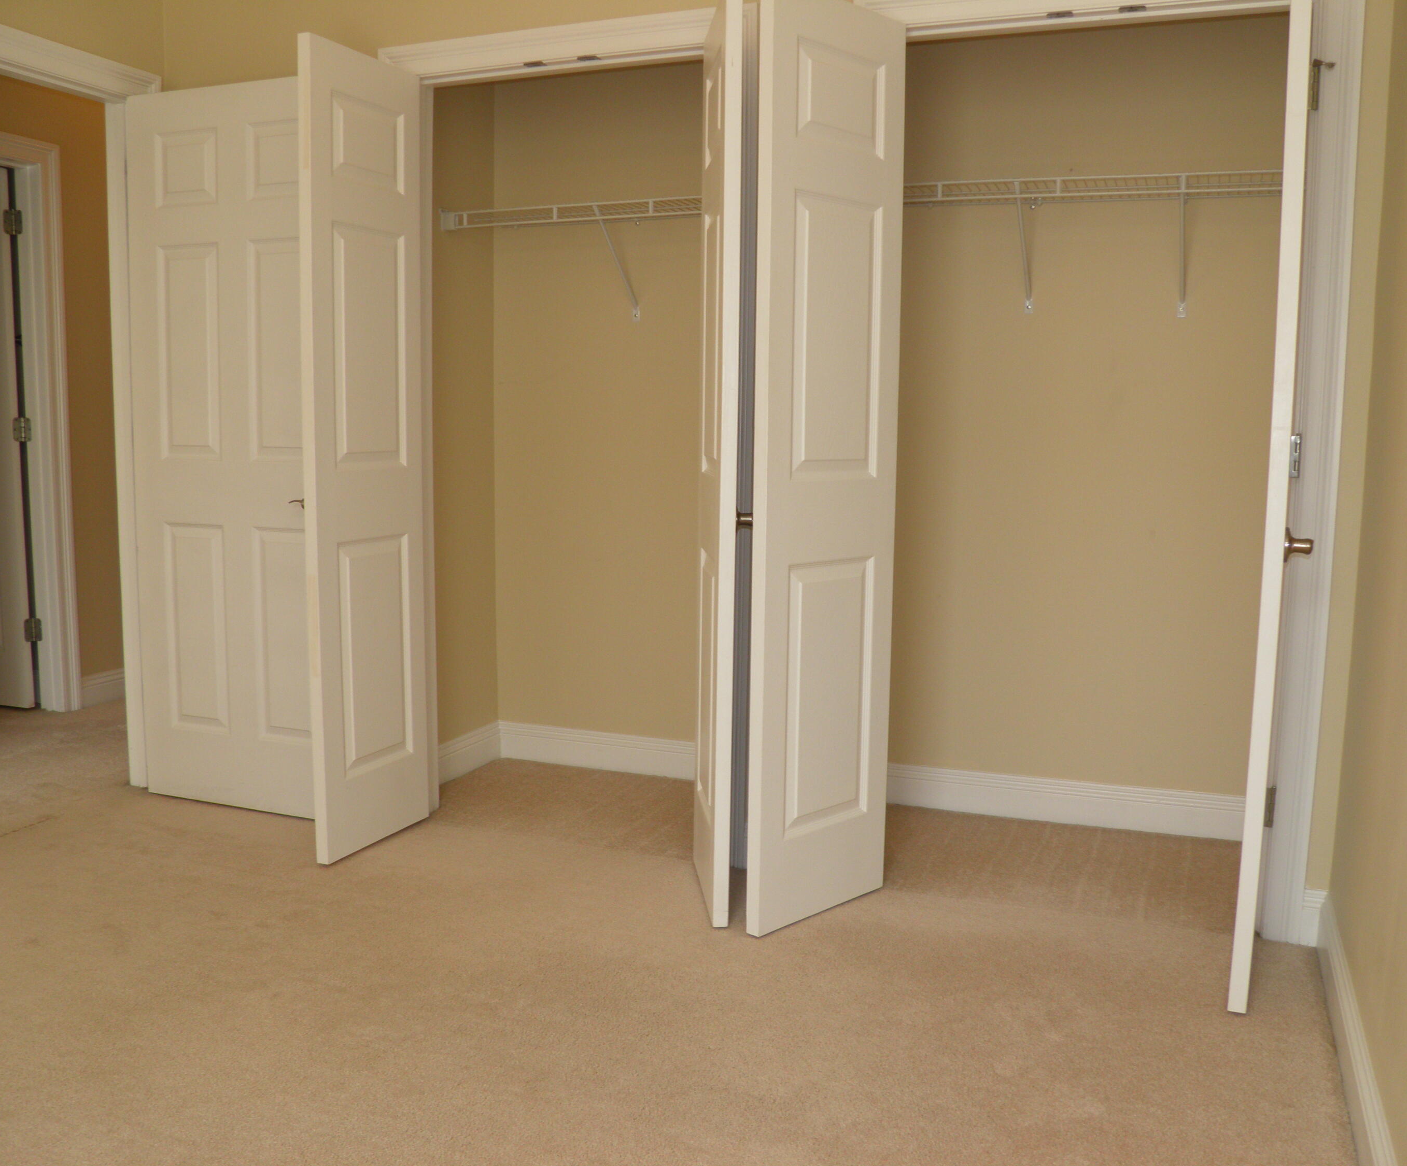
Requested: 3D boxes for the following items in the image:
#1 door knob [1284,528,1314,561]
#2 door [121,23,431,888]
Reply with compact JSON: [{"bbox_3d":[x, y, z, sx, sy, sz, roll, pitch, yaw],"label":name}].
[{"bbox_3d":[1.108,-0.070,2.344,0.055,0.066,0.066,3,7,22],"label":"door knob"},{"bbox_3d":[-1.271,-0.338,3.429,0.904,2.010,0.452,3,7,22],"label":"door"}]

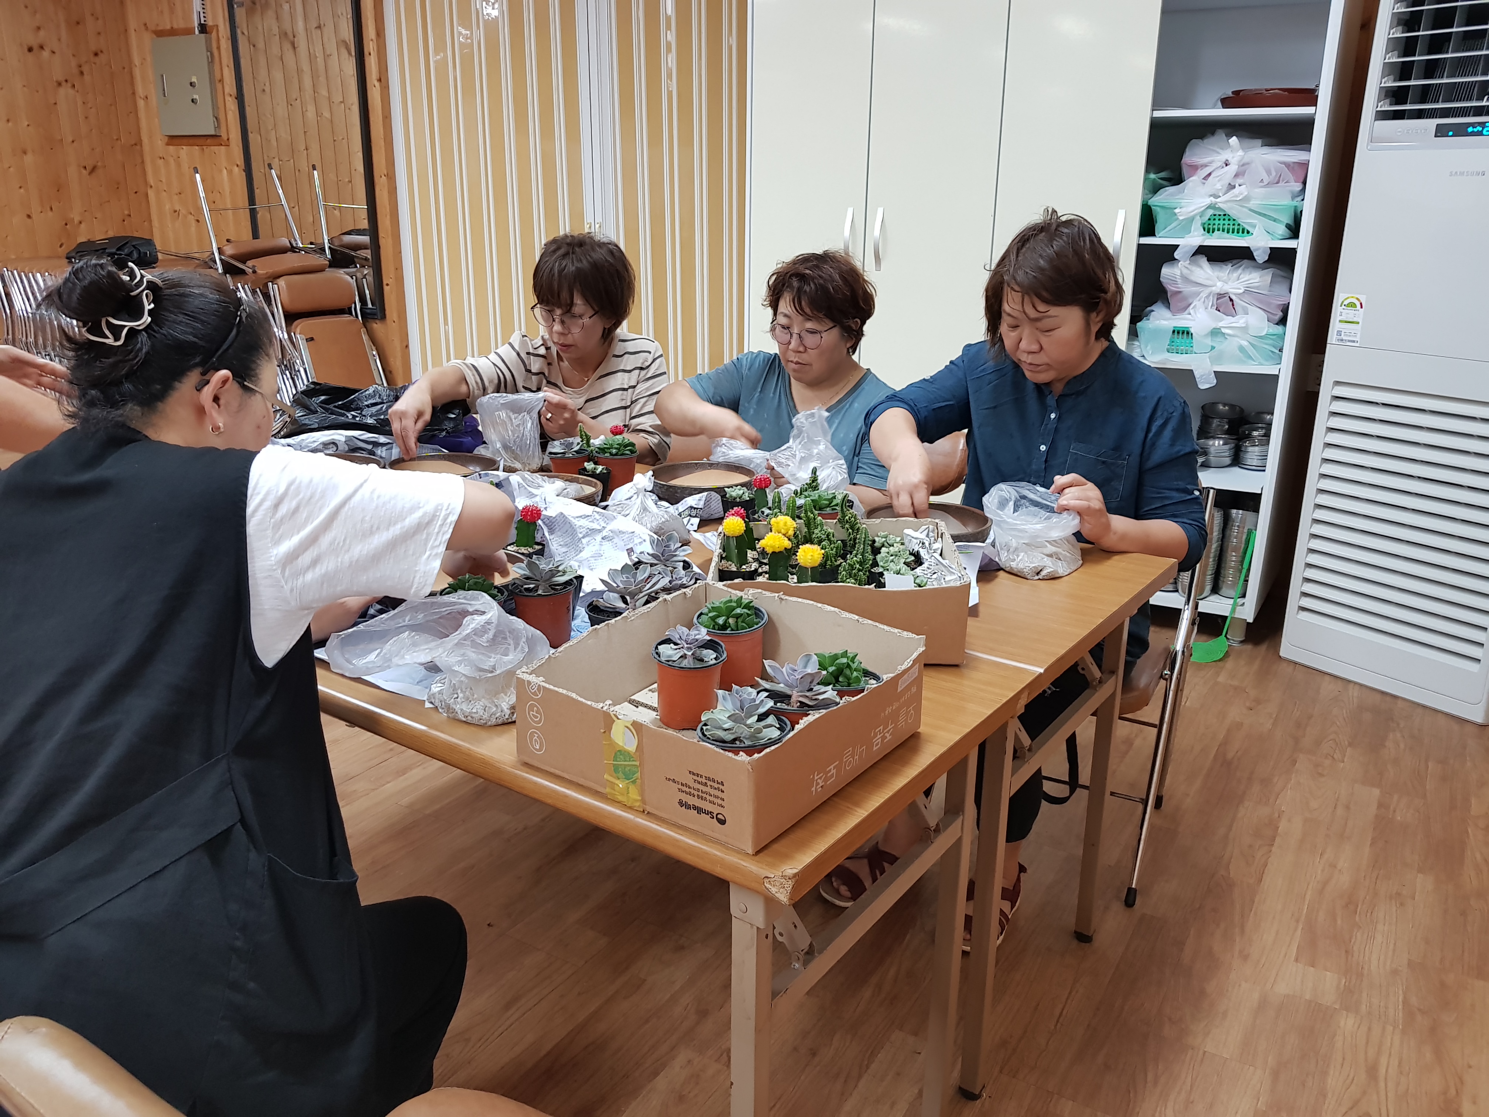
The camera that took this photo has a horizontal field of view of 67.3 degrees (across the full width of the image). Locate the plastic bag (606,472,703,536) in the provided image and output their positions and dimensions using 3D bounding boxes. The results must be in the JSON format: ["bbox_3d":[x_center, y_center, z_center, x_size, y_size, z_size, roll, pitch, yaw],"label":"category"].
[{"bbox_3d":[-0.162,-0.110,2.056,0.155,0.100,0.130,12,20,34],"label":"plastic bag"}]

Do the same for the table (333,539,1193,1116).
[{"bbox_3d":[-0.350,0.328,2.022,1.800,0.724,1.183,12,20,34],"label":"table"}]

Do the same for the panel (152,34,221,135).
[{"bbox_3d":[-2.736,-2.320,5.486,0.360,0.450,0.080,8,18,23],"label":"panel"}]

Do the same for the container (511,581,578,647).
[{"bbox_3d":[-0.266,0.068,1.485,0.087,0.080,0.087,1,17,0],"label":"container"}]

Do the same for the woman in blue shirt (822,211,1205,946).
[{"bbox_3d":[0.573,0.033,2.069,0.570,1.270,0.660,13,21,34],"label":"woman in blue shirt"}]

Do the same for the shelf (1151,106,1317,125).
[{"bbox_3d":[1.445,-1.287,3.274,0.420,0.025,0.420,9,19,26],"label":"shelf"}]

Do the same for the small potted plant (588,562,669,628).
[{"bbox_3d":[-0.151,0.076,1.443,0.105,0.138,0.100,0,17,0],"label":"small potted plant"}]

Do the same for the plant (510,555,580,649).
[{"bbox_3d":[-0.265,0.051,1.480,0.092,0.116,0.092,1,17,0],"label":"plant"}]

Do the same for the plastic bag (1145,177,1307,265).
[{"bbox_3d":[1.428,-0.997,3.291,0.400,0.220,0.290,9,19,26],"label":"plastic bag"}]

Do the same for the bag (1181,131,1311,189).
[{"bbox_3d":[1.525,-1.211,3.399,0.360,0.170,0.270,9,18,26],"label":"bag"}]

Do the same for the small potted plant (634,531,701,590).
[{"bbox_3d":[-0.112,0.026,1.569,0.095,0.130,0.095,0,17,0],"label":"small potted plant"}]

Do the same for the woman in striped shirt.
[{"bbox_3d":[-0.398,-0.147,2.714,0.640,1.240,0.680,12,20,34],"label":"woman in striped shirt"}]

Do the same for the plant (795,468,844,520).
[{"bbox_3d":[0.129,-0.082,1.895,0.090,0.145,0.090,0,17,0],"label":"plant"}]

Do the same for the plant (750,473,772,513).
[{"bbox_3d":[0.030,-0.089,2.008,0.056,0.127,0.056,0,17,0],"label":"plant"}]

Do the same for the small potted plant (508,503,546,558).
[{"bbox_3d":[-0.334,-0.023,1.719,0.056,0.120,0.056,12,20,34],"label":"small potted plant"}]

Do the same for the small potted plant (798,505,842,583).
[{"bbox_3d":[0.112,0.000,1.616,0.065,0.155,0.065,0,17,0],"label":"small potted plant"}]

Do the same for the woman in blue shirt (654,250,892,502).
[{"bbox_3d":[0.106,-0.050,2.503,0.510,1.235,0.580,9,19,29],"label":"woman in blue shirt"}]

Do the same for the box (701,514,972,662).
[{"bbox_3d":[0.131,0.039,1.612,0.337,0.112,0.303,1,17,4],"label":"box"}]

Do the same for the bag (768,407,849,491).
[{"bbox_3d":[0.130,-0.207,2.250,0.160,0.200,0.120,8,18,24],"label":"bag"}]

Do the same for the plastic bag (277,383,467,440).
[{"bbox_3d":[-0.986,-0.393,2.929,0.480,0.130,0.240,12,20,34],"label":"plastic bag"}]

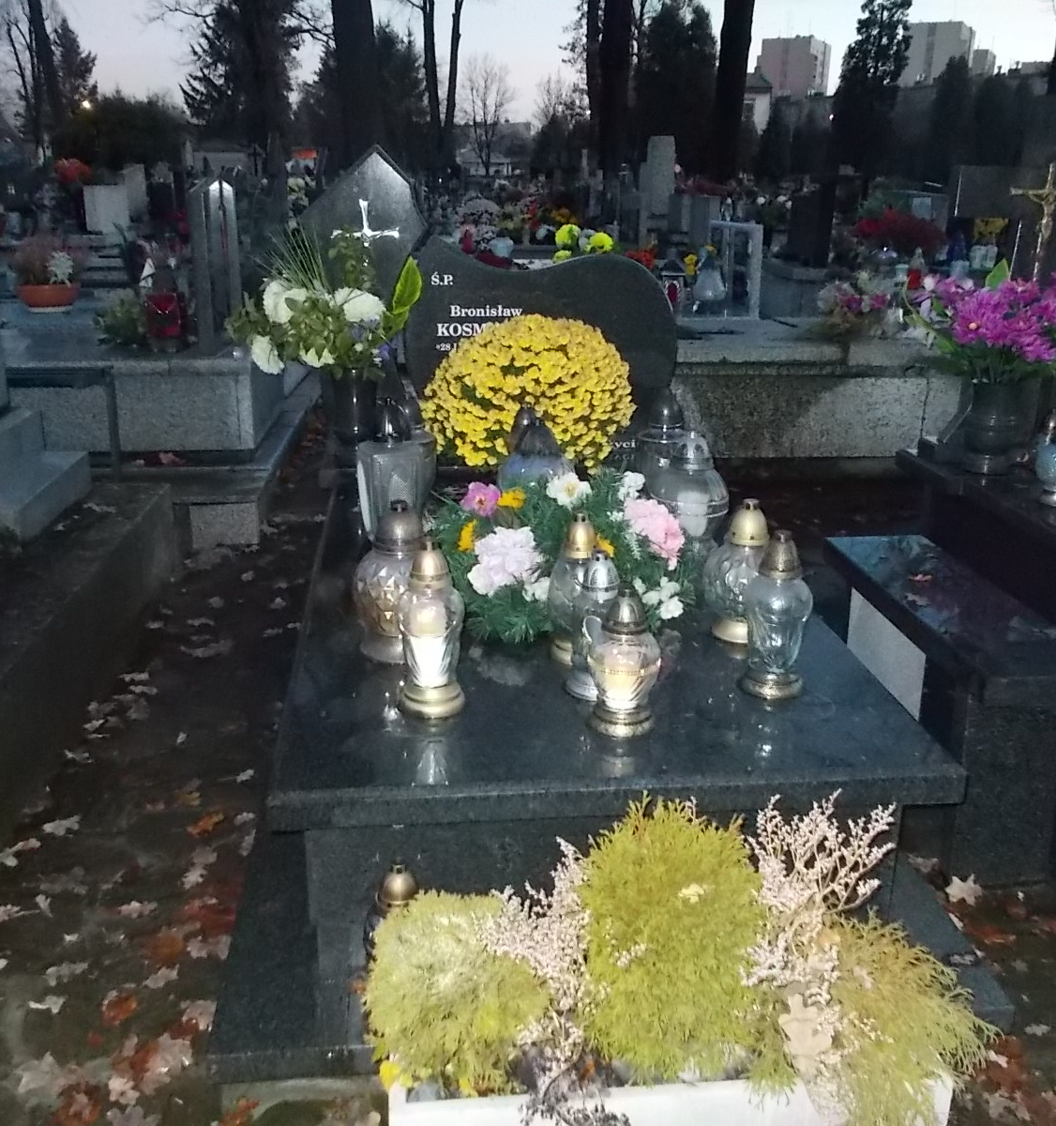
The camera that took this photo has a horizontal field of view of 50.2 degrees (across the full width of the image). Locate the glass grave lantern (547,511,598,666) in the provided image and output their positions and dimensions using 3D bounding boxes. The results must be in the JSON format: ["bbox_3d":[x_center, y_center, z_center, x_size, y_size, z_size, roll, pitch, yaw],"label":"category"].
[{"bbox_3d":[0.089,0.043,2.064,0.098,0.276,0.098,0,20,0],"label":"glass grave lantern"}]

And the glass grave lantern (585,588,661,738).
[{"bbox_3d":[0.149,0.149,1.729,0.113,0.213,0.113,-1,18,-5],"label":"glass grave lantern"}]

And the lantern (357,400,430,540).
[{"bbox_3d":[-0.316,-0.207,2.589,0.135,0.340,0.135,-6,19,-20],"label":"lantern"}]

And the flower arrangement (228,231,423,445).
[{"bbox_3d":[-0.589,-0.623,3.303,0.540,0.630,0.420,0,20,0],"label":"flower arrangement"}]

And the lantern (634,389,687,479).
[{"bbox_3d":[0.369,-0.298,2.935,0.137,0.310,0.137,0,20,0],"label":"lantern"}]

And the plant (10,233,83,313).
[{"bbox_3d":[-2.377,-1.421,5.548,0.329,0.337,0.312,-1,18,-5],"label":"plant"}]

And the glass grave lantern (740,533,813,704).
[{"bbox_3d":[0.412,0.082,1.853,0.114,0.268,0.114,-1,18,-5],"label":"glass grave lantern"}]

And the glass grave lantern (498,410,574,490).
[{"bbox_3d":[0.021,-0.197,2.712,0.186,0.333,0.186,-1,18,-5],"label":"glass grave lantern"}]

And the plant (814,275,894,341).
[{"bbox_3d":[1.701,-1.325,5.862,0.402,0.300,0.342,0,20,0],"label":"plant"}]

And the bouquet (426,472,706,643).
[{"bbox_3d":[0.080,-0.045,2.351,0.543,0.268,0.434,-1,18,-5],"label":"bouquet"}]

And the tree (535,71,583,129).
[{"bbox_3d":[2.185,-30.724,79.283,4.000,7.300,4.000,0,20,0],"label":"tree"}]

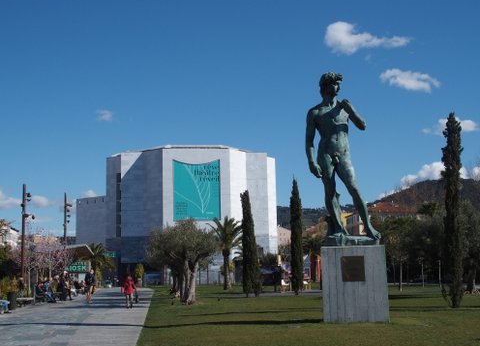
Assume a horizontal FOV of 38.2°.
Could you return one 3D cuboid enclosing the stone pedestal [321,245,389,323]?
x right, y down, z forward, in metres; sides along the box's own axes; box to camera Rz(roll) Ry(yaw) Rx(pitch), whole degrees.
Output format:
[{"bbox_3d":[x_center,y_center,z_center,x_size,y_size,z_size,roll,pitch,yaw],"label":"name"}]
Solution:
[{"bbox_3d":[3.450,3.262,20.403,1.819,2.140,1.750,-3,-9,13],"label":"stone pedestal"}]

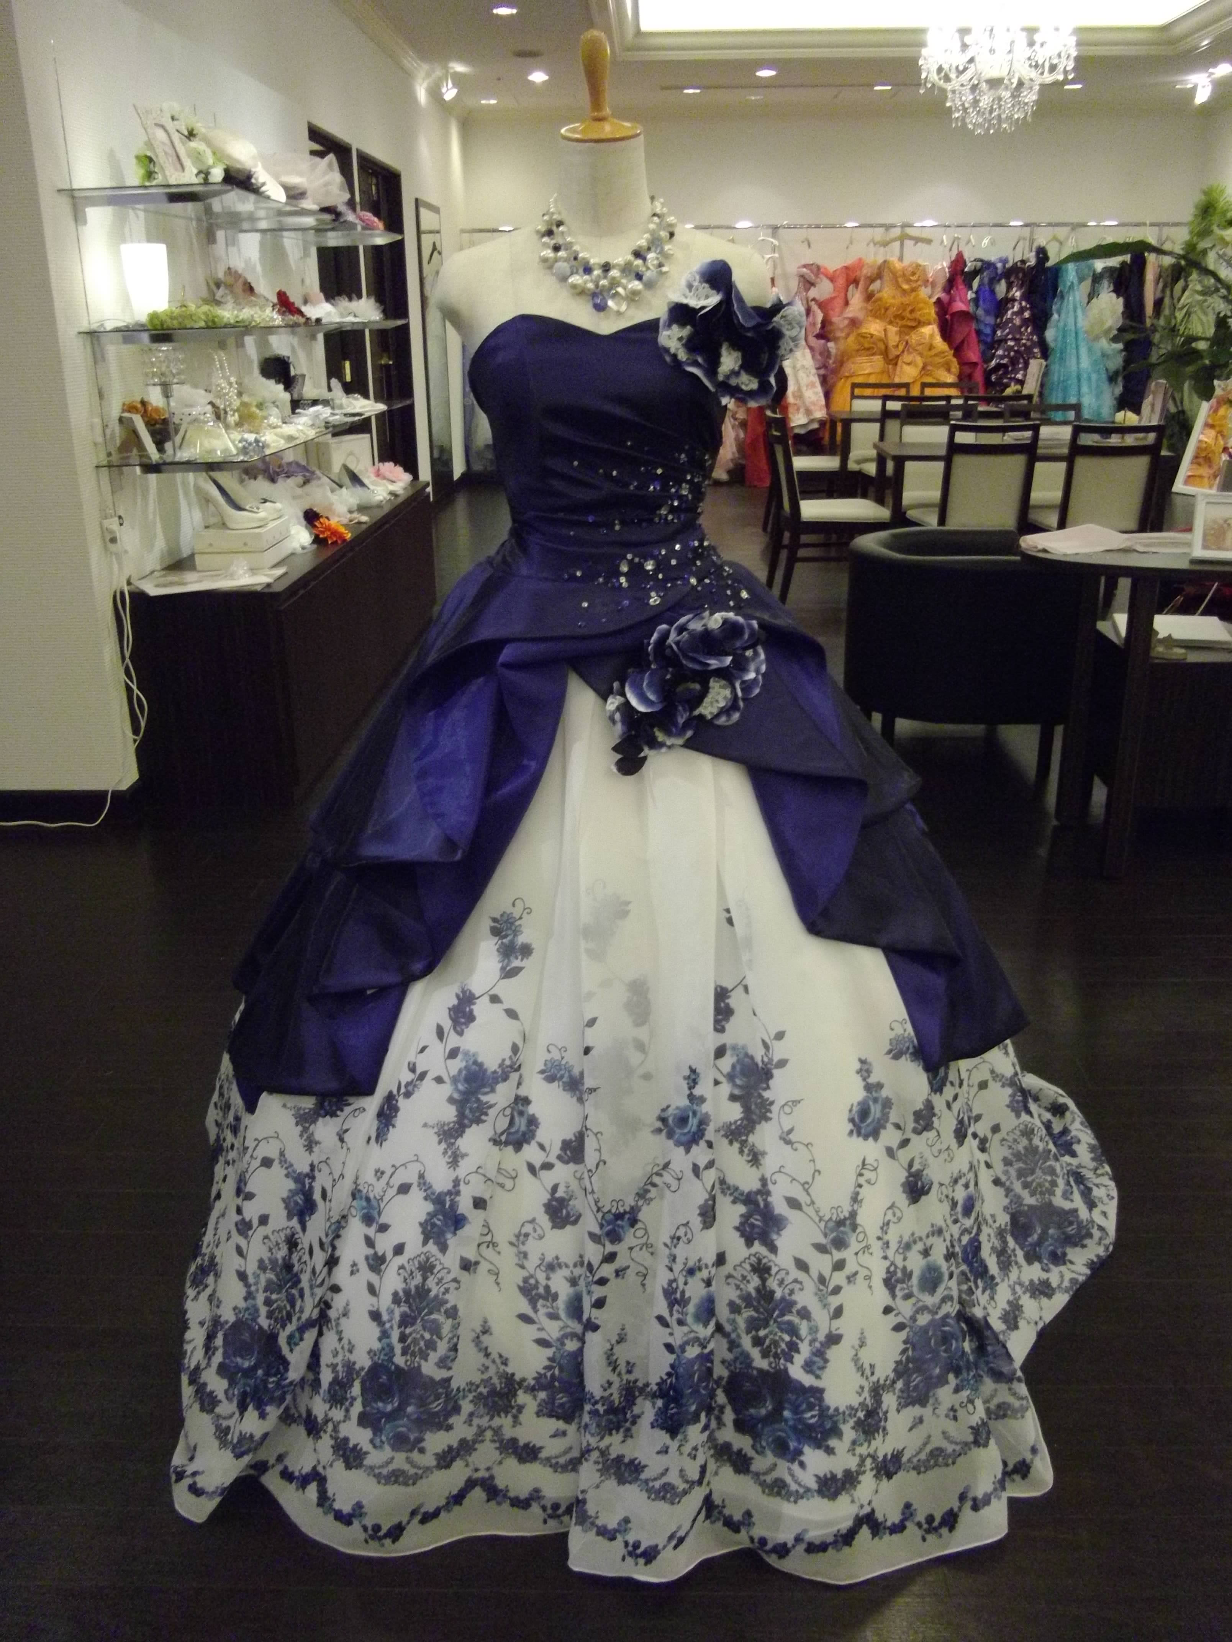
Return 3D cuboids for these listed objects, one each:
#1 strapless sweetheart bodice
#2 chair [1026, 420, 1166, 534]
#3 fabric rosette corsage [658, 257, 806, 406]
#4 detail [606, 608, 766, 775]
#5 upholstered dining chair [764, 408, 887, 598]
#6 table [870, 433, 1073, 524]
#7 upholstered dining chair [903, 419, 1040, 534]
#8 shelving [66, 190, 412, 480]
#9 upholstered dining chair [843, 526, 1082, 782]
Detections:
[{"bbox_3d":[-0.022,-0.451,1.490,0.288,0.265,0.230,-1,22,-3],"label":"strapless sweetheart bodice"},{"bbox_3d":[2.128,-1.358,5.790,0.430,0.870,0.500,2,22,5],"label":"chair"},{"bbox_3d":[0.124,-0.527,1.380,0.150,0.150,0.090,-5,18,-11],"label":"fabric rosette corsage"},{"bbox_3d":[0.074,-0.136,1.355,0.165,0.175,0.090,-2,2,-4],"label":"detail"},{"bbox_3d":[1.035,-1.511,6.184,0.510,0.870,0.430,-1,22,-1],"label":"upholstered dining chair"},{"bbox_3d":[1.890,-1.430,6.189,1.270,0.710,0.660,0,22,2],"label":"table"},{"bbox_3d":[1.632,-1.402,5.906,0.430,0.870,0.500,0,22,0],"label":"upholstered dining chair"},{"bbox_3d":[-1.110,-1.663,4.327,0.440,0.680,2.340,0,22,2],"label":"shelving"},{"bbox_3d":[0.982,-0.496,3.898,0.620,0.685,0.640,0,22,2],"label":"upholstered dining chair"}]

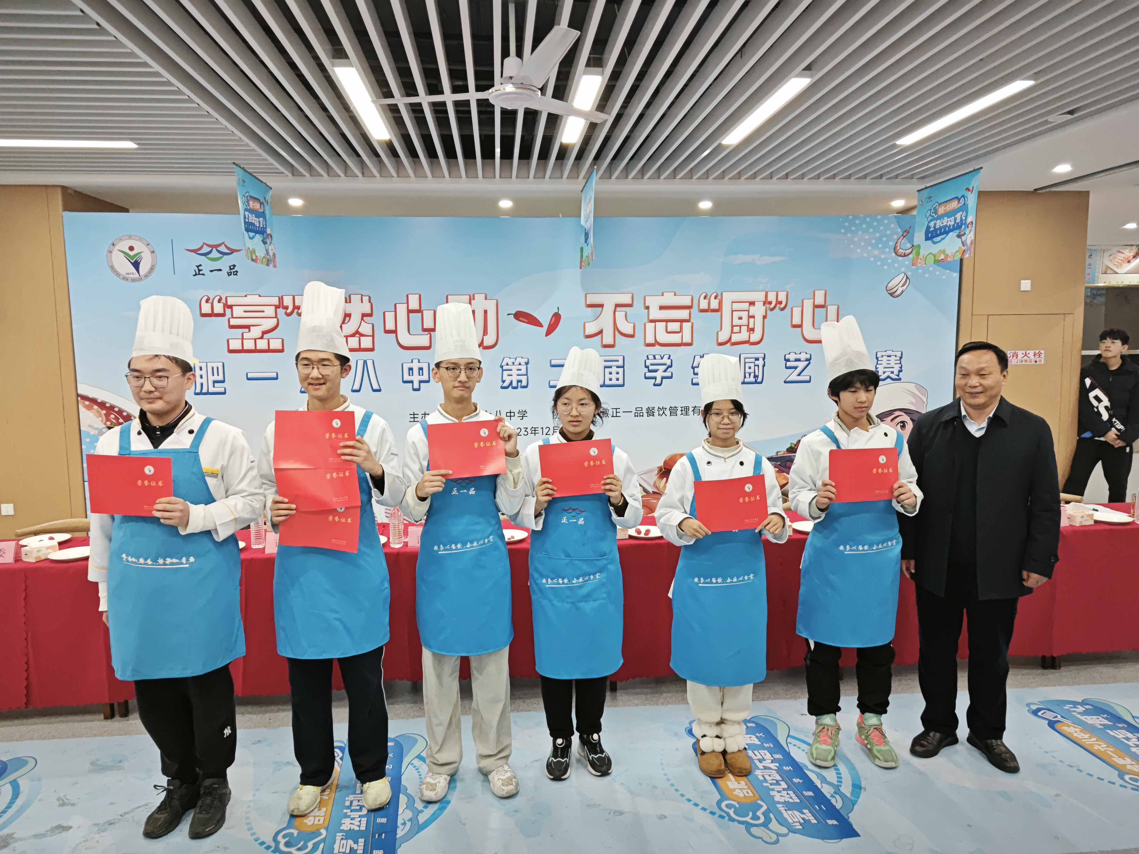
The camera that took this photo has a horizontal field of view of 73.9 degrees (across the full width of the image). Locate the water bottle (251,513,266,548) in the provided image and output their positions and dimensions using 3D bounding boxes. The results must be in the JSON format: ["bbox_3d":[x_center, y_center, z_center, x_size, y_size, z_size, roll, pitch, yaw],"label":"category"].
[{"bbox_3d":[-1.559,0.488,3.775,0.066,0.225,0.066,-1,6,-5],"label":"water bottle"}]

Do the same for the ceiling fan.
[{"bbox_3d":[-0.247,-1.497,3.012,1.100,0.390,1.060,-1,6,-5],"label":"ceiling fan"}]

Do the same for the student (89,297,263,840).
[{"bbox_3d":[-1.403,0.504,2.722,0.580,1.920,0.400,0,6,1],"label":"student"}]

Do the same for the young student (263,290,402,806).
[{"bbox_3d":[-0.892,0.457,2.832,0.530,1.980,0.400,-1,6,-5],"label":"young student"}]

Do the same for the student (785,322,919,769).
[{"bbox_3d":[1.157,0.474,3.087,0.519,1.840,0.420,-1,6,-1],"label":"student"}]

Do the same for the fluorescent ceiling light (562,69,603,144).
[{"bbox_3d":[0.054,-1.730,4.135,0.092,0.045,1.200,-1,6,-5],"label":"fluorescent ceiling light"}]

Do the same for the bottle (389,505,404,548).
[{"bbox_3d":[-0.866,0.477,3.807,0.066,0.230,0.066,-1,6,-5],"label":"bottle"}]

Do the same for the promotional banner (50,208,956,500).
[{"bbox_3d":[-0.234,-0.380,6.251,7.235,2.723,0.060,-1,6,-5],"label":"promotional banner"}]

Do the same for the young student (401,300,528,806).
[{"bbox_3d":[-0.403,0.483,2.918,0.500,1.900,0.380,-1,6,-6],"label":"young student"}]

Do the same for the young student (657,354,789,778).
[{"bbox_3d":[0.630,0.563,3.062,0.540,1.690,0.380,0,6,6],"label":"young student"}]

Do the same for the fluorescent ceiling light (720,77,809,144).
[{"bbox_3d":[1.061,-1.751,4.209,0.092,0.045,1.200,-1,6,-5],"label":"fluorescent ceiling light"}]

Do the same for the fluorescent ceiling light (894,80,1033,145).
[{"bbox_3d":[2.238,-1.817,4.376,0.100,0.050,1.200,-1,6,-5],"label":"fluorescent ceiling light"}]

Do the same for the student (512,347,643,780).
[{"bbox_3d":[0.037,0.547,3.053,0.516,1.727,0.420,-1,6,1],"label":"student"}]

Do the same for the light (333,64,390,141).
[{"bbox_3d":[-1.103,-1.756,4.108,0.100,0.050,1.200,-1,6,-5],"label":"light"}]

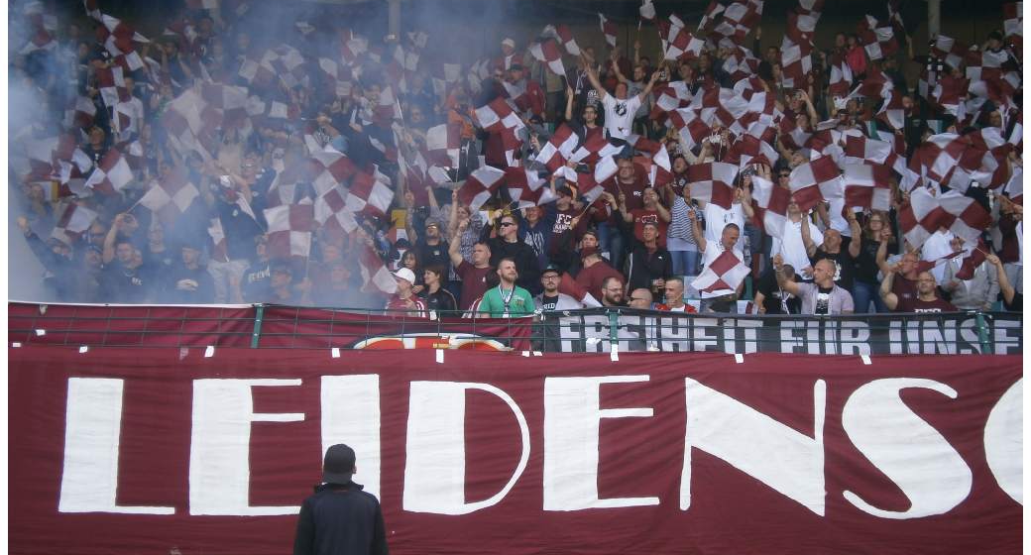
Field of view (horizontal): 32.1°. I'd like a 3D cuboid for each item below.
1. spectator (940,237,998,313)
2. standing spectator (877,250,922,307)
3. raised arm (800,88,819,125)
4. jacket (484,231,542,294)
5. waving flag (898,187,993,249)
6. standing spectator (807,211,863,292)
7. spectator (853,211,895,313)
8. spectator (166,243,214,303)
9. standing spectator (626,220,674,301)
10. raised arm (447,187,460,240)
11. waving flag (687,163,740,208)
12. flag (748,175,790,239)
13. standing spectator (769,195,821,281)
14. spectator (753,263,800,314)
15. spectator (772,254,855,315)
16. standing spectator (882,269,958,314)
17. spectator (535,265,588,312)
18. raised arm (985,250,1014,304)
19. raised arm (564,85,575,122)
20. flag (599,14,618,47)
[{"bbox_3d":[4.341,0.503,17.022,0.560,1.780,0.360,-1,-5,8],"label":"spectator"},{"bbox_3d":[3.744,0.623,17.404,0.520,1.770,0.450,-1,-6,8],"label":"standing spectator"},{"bbox_3d":[3.645,-2.108,22.200,0.250,0.470,0.220,0,-6,0],"label":"raised arm"},{"bbox_3d":[-0.035,-0.126,18.250,0.580,0.720,0.330,-1,-6,12],"label":"jacket"},{"bbox_3d":[4.467,-0.634,18.567,0.970,0.620,0.250,0,-6,0],"label":"waving flag"},{"bbox_3d":[3.158,0.320,17.796,0.570,1.930,0.420,-1,-6,5],"label":"standing spectator"},{"bbox_3d":[3.666,0.170,18.197,0.500,1.720,0.420,-1,-7,15],"label":"spectator"},{"bbox_3d":[-3.120,0.550,17.023,0.530,1.760,0.360,0,-5,5],"label":"spectator"},{"bbox_3d":[1.368,0.315,18.104,0.520,1.780,0.380,-1,-6,10],"label":"standing spectator"},{"bbox_3d":[-0.638,-0.661,18.500,0.130,0.550,0.140,2,-5,3],"label":"raised arm"},{"bbox_3d":[1.967,-0.922,17.900,0.520,0.480,0.140,0,-5,0],"label":"waving flag"},{"bbox_3d":[2.646,-0.740,18.700,0.440,0.650,0.200,0,-6,0],"label":"flag"},{"bbox_3d":[2.920,0.030,18.603,0.560,1.800,0.400,-1,-6,5],"label":"standing spectator"},{"bbox_3d":[2.536,0.732,17.213,0.550,1.750,0.400,-1,-6,18],"label":"spectator"},{"bbox_3d":[2.824,0.687,16.792,0.740,1.790,0.480,-3,-8,24],"label":"spectator"},{"bbox_3d":[3.806,0.790,16.794,0.680,1.770,0.450,-2,-7,16],"label":"standing spectator"},{"bbox_3d":[0.418,0.770,16.603,0.520,1.800,0.360,0,-6,0],"label":"spectator"},{"bbox_3d":[4.654,0.016,17.172,0.290,0.520,0.220,-1,-6,5],"label":"raised arm"},{"bbox_3d":[0.712,-2.306,23.600,0.130,0.500,0.140,3,-5,3],"label":"raised arm"},{"bbox_3d":[1.221,-3.251,23.576,0.240,0.440,0.200,0,-6,0],"label":"flag"}]

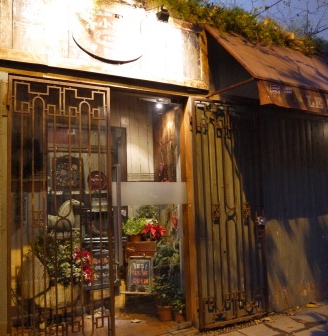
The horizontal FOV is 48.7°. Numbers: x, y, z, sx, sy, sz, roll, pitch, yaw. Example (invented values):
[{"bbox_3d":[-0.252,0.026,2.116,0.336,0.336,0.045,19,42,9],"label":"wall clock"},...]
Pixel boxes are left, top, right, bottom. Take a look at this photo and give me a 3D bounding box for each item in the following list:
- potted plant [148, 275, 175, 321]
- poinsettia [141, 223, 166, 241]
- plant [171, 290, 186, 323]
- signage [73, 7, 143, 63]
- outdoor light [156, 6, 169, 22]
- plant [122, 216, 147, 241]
[{"bbox_3d":[-0.023,1.508,4.220,0.290,0.510,0.280,-1,-5,0],"label":"potted plant"},{"bbox_3d":[-0.136,0.824,4.700,0.310,0.240,0.280,1,-5,-29],"label":"poinsettia"},{"bbox_3d":[0.184,1.588,4.170,0.190,0.360,0.190,-1,-5,0],"label":"plant"},{"bbox_3d":[-0.529,-1.290,3.515,0.760,0.540,0.050,1,-5,-29],"label":"signage"},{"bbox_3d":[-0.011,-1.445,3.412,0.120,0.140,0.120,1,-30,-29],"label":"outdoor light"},{"bbox_3d":[-0.387,0.793,4.750,0.290,0.300,0.270,-1,-5,0],"label":"plant"}]

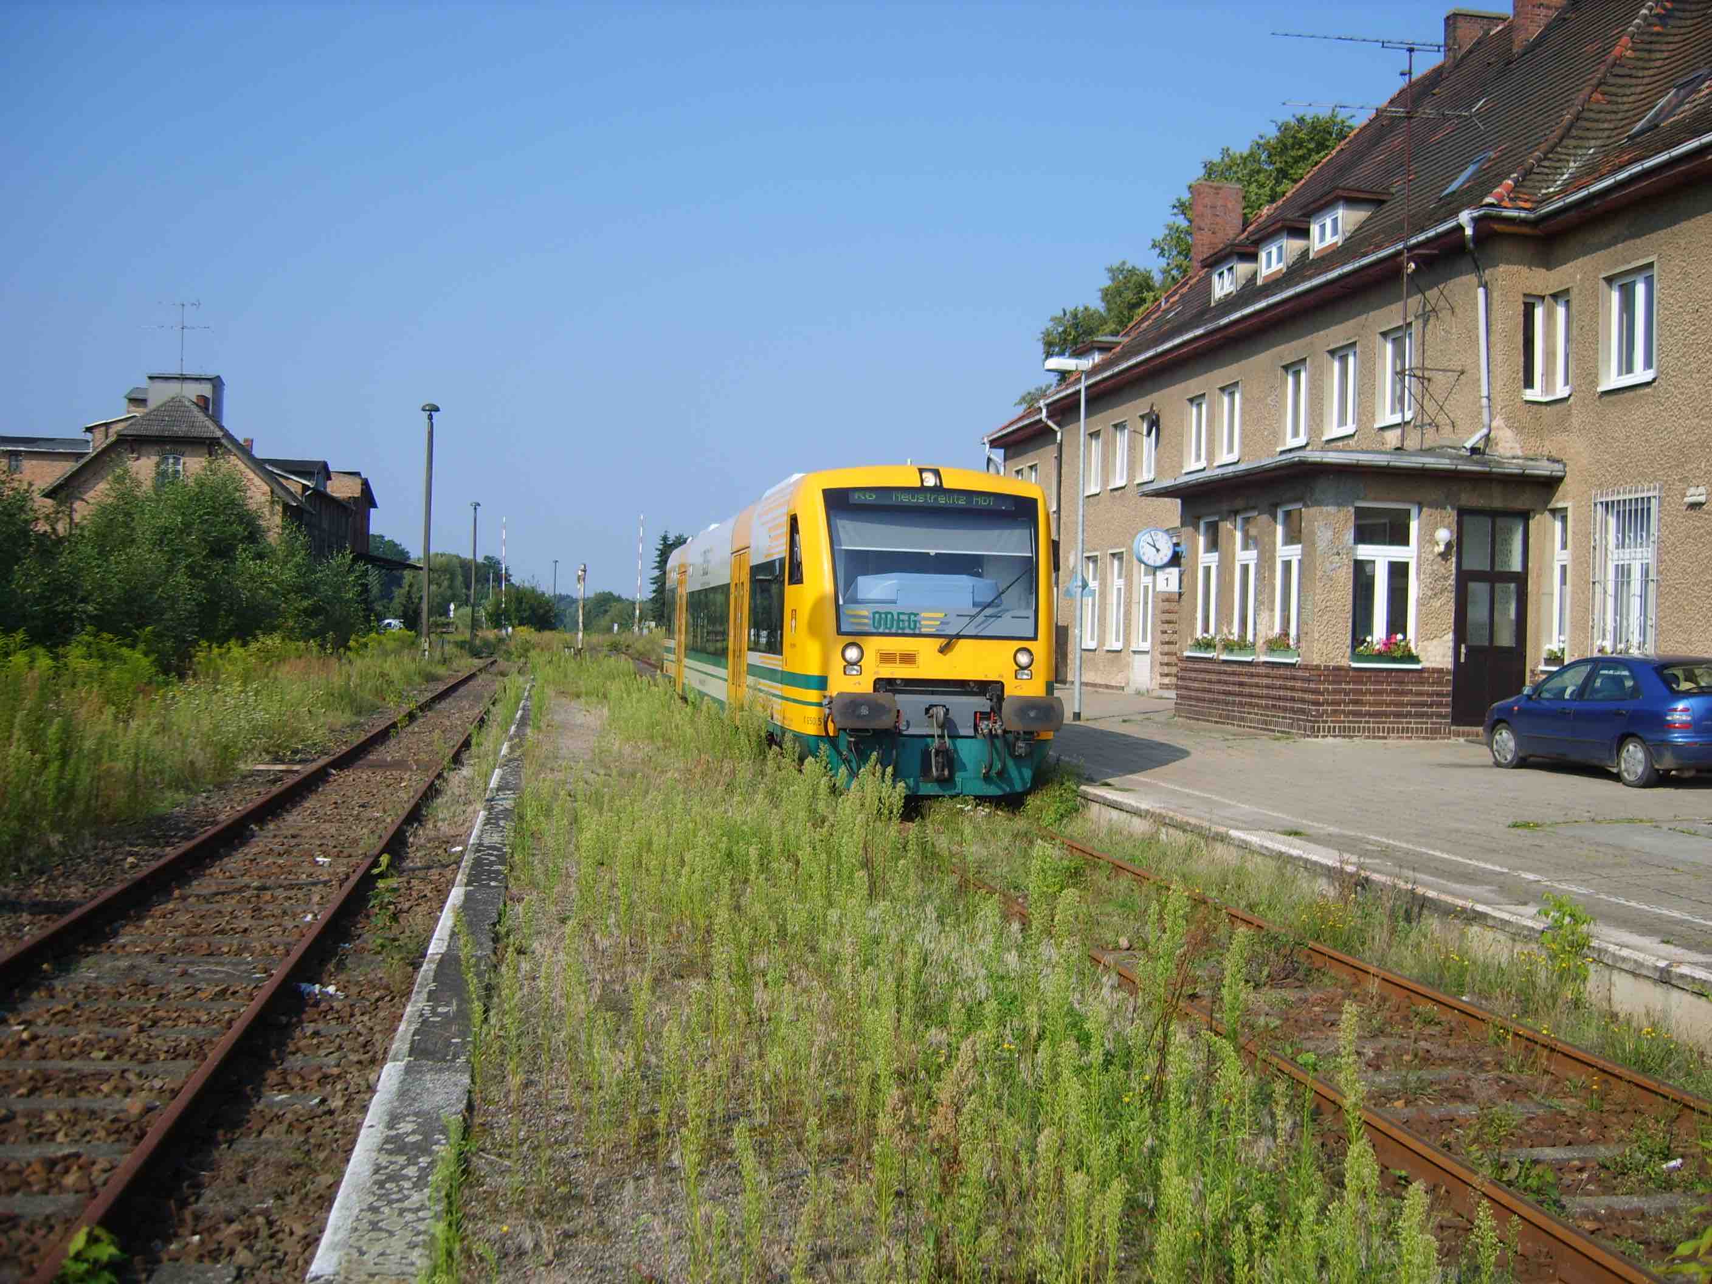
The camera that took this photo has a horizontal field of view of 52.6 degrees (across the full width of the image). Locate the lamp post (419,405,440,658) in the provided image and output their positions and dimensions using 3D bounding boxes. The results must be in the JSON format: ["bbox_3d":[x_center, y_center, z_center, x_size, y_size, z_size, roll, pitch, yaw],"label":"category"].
[{"bbox_3d":[-16.543,-4.086,66.976,0.700,10.210,0.700,1,0,0],"label":"lamp post"}]

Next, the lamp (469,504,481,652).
[{"bbox_3d":[-26.569,-4.649,120.476,0.700,10.200,0.700,1,0,0],"label":"lamp"}]

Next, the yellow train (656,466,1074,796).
[{"bbox_3d":[-1.177,-0.189,30.061,2.920,3.720,25.300,1,0,-10],"label":"yellow train"}]

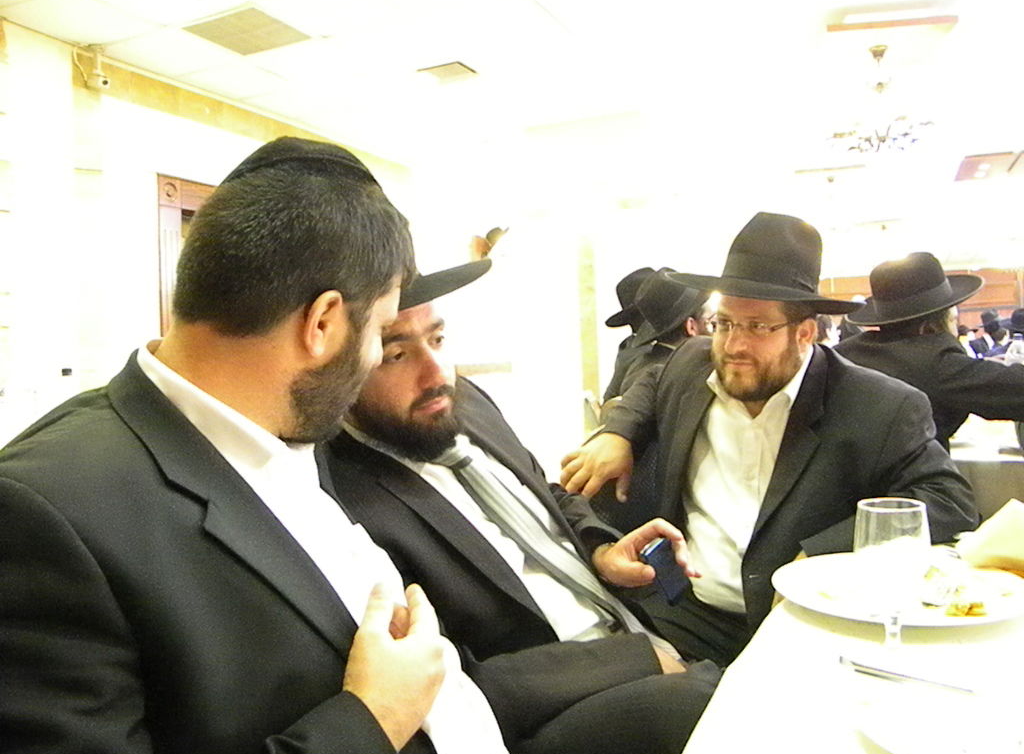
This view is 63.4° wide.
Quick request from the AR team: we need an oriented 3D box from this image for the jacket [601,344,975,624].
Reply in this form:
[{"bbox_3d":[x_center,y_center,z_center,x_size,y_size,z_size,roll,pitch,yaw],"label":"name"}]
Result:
[{"bbox_3d":[0.487,0.190,1.490,0.650,0.560,0.440,0,2,38],"label":"jacket"}]

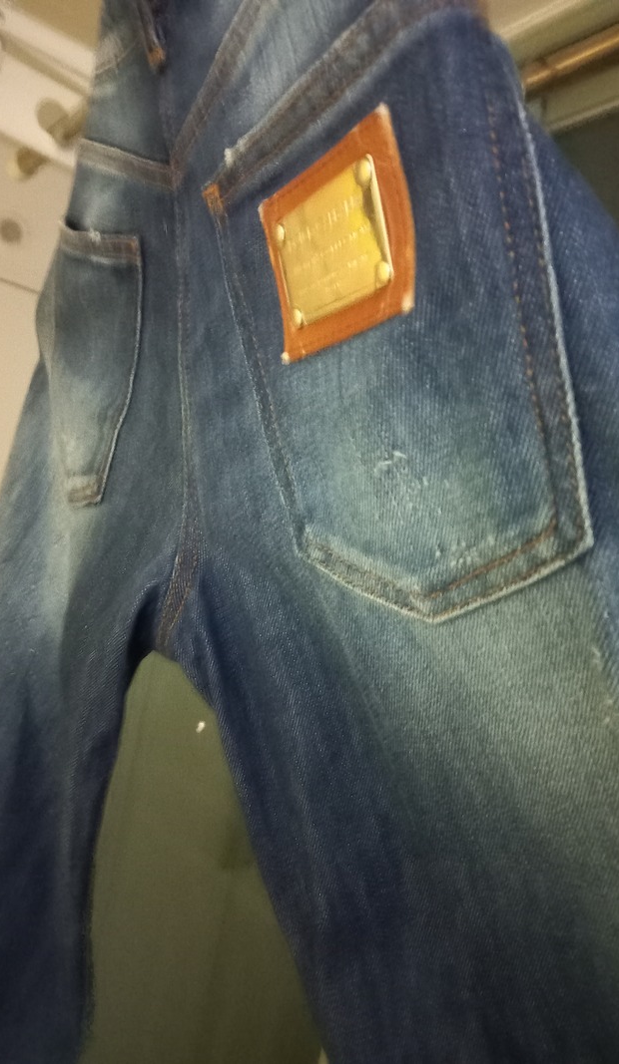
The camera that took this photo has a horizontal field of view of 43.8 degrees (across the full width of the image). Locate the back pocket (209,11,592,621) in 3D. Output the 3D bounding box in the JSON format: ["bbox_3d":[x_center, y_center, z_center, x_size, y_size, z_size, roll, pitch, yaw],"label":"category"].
[{"bbox_3d":[0.028,-0.052,0.267,0.025,0.178,0.143,-22,13,-38],"label":"back pocket"}]

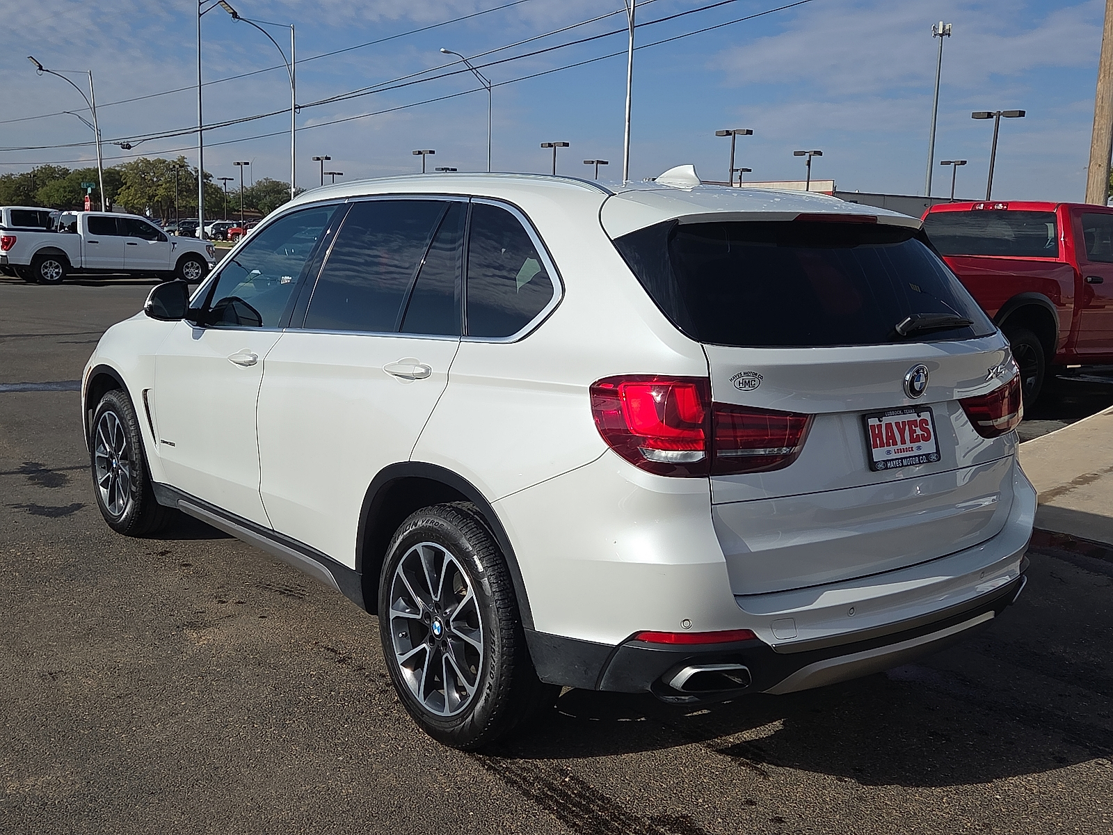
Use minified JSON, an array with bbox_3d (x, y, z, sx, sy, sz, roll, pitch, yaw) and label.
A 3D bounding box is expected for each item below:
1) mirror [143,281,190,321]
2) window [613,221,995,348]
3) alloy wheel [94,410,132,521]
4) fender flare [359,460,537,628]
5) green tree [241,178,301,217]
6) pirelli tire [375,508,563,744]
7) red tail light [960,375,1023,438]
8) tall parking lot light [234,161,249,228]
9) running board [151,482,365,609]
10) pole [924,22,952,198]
[{"bbox_3d":[-1.619,-0.486,4.703,0.205,0.178,0.140,-5,11,-39],"label":"mirror"},{"bbox_3d":[0.822,-0.366,3.247,1.380,0.460,0.170,-5,-28,-39],"label":"window"},{"bbox_3d":[-2.134,0.223,5.653,0.200,0.517,0.517,-5,11,-39],"label":"alloy wheel"},{"bbox_3d":[-0.324,0.344,3.301,0.090,0.430,0.950,-5,11,-39],"label":"fender flare"},{"bbox_3d":[-31.728,-23.132,125.000,7.000,7.000,7.000,0,9,-14],"label":"green tree"},{"bbox_3d":[-0.269,0.611,3.413,0.265,0.735,0.738,-5,11,-39],"label":"pirelli tire"},{"bbox_3d":[1.355,-0.063,3.617,0.225,0.245,0.570,10,12,43],"label":"red tail light"},{"bbox_3d":[-29.329,-20.080,105.000,1.450,7.500,0.500,0,9,-16],"label":"tall parking lot light"},{"bbox_3d":[-1.199,0.439,4.457,0.150,0.155,1.980,-5,11,-39],"label":"running board"},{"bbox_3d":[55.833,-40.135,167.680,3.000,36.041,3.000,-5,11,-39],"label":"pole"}]

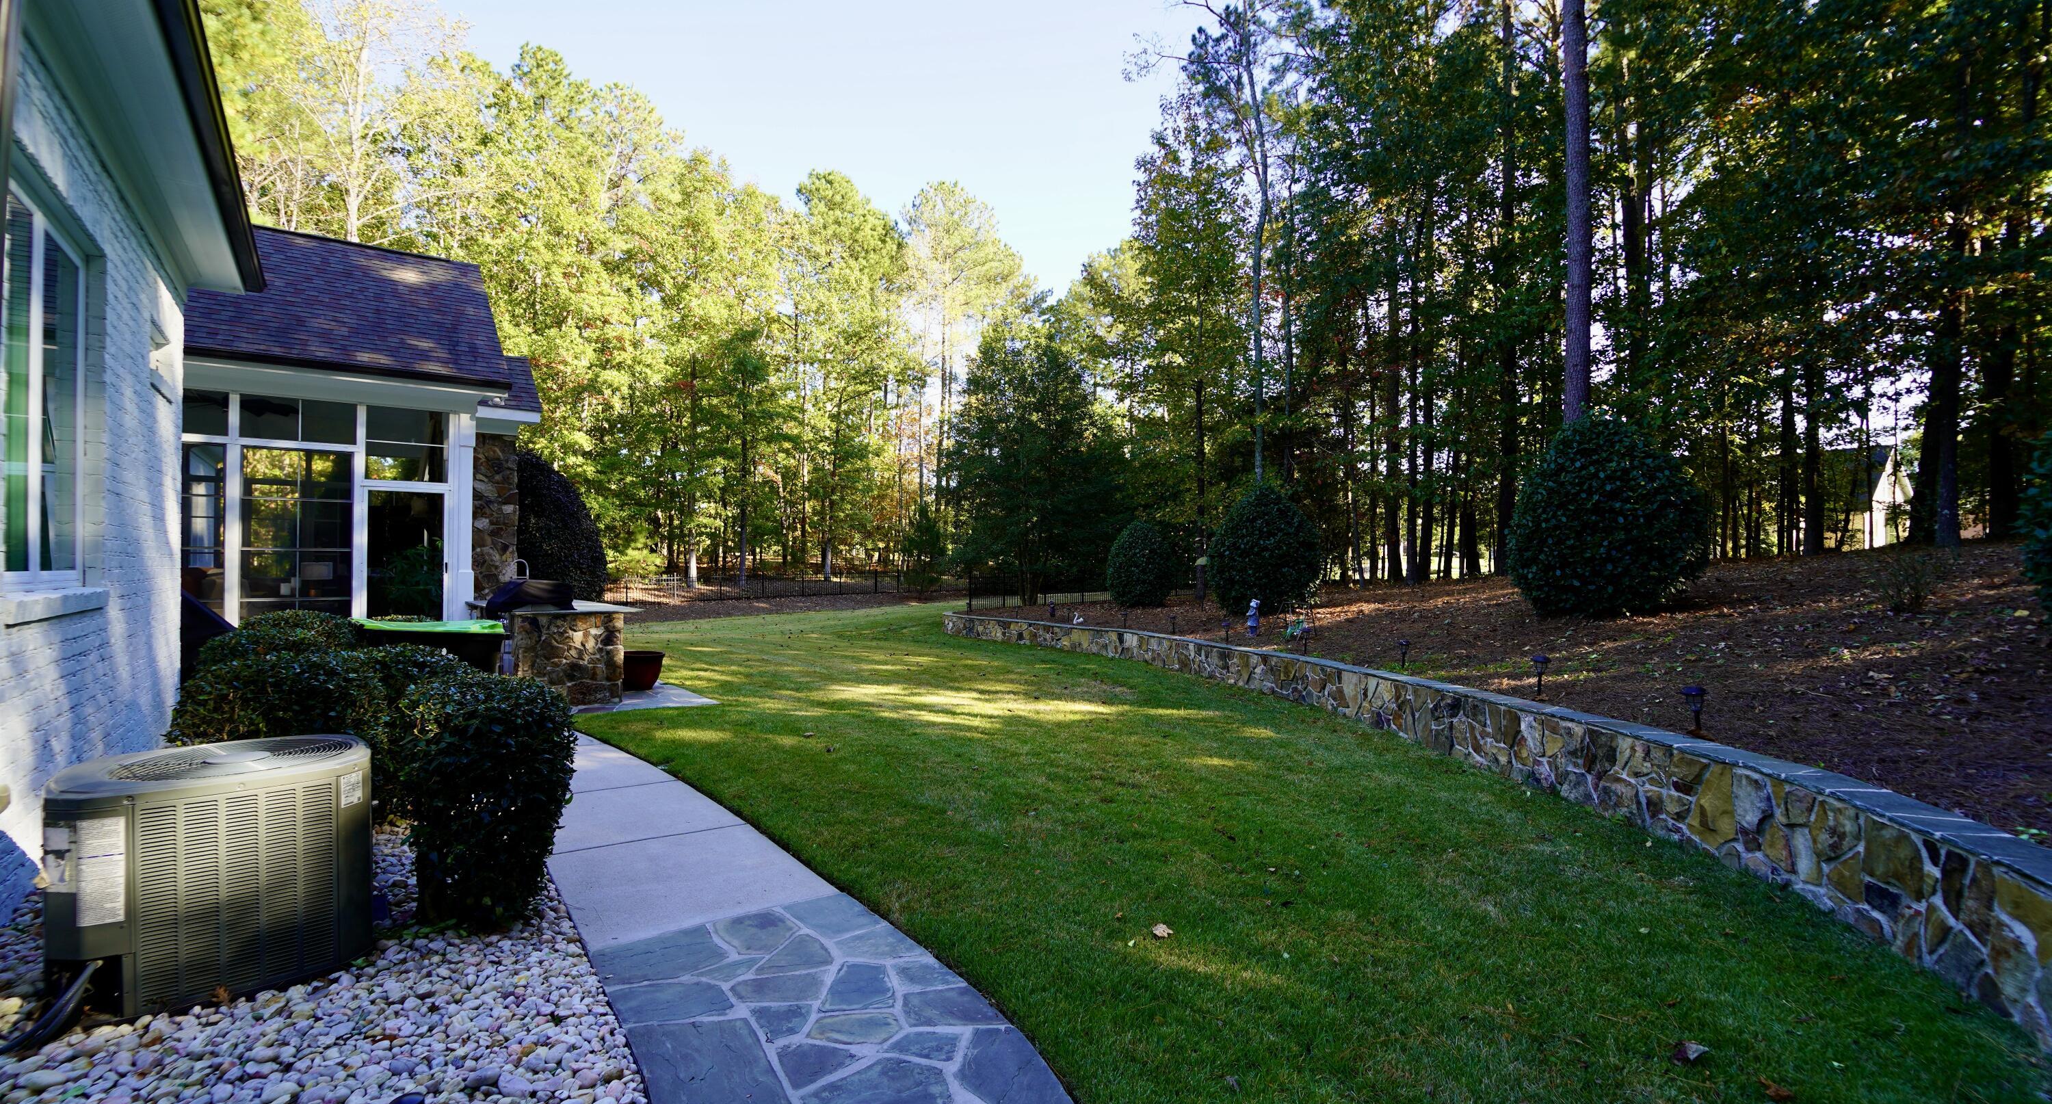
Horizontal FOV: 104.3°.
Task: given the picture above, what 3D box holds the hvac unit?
[{"bbox_3d":[-2.765,1.049,2.777,0.740,0.700,0.740,1,-1,-41],"label":"hvac unit"}]

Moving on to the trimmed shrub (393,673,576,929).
[{"bbox_3d":[-2.136,0.939,3.137,0.600,0.930,0.620,1,-1,-41],"label":"trimmed shrub"}]

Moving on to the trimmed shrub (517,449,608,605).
[{"bbox_3d":[-8.734,-0.107,14.003,2.500,3.328,2.500,0,-1,0],"label":"trimmed shrub"}]

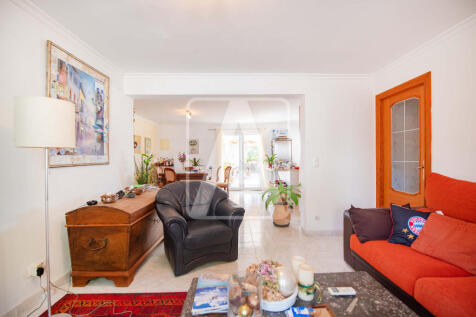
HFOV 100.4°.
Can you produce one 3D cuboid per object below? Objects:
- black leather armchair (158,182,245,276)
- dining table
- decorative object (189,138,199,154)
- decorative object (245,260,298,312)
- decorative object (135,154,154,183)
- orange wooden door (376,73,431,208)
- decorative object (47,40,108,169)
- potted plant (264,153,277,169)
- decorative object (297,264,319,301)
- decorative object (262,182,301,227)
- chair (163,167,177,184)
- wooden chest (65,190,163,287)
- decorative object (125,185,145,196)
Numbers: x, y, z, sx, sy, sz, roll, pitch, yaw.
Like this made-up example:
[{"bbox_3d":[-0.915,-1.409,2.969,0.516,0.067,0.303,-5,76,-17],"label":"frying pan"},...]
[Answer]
[{"bbox_3d":[-0.505,0.755,2.540,0.910,0.870,0.880,0,0,-28],"label":"black leather armchair"},{"bbox_3d":[-1.500,0.810,5.900,1.400,0.760,0.950,0,0,0],"label":"dining table"},{"bbox_3d":[-1.640,-0.440,7.270,0.360,0.580,0.050,0,0,0],"label":"decorative object"},{"bbox_3d":[0.182,0.683,1.115,0.270,0.165,0.260,0,0,1],"label":"decorative object"},{"bbox_3d":[-2.120,0.300,4.500,0.430,0.900,0.420,0,0,1],"label":"decorative object"},{"bbox_3d":[2.085,0.138,2.545,0.090,2.120,0.850,0,0,1],"label":"orange wooden door"},{"bbox_3d":[-1.755,-0.515,2.285,0.035,1.185,0.875,0,0,1],"label":"decorative object"},{"bbox_3d":[1.020,0.060,6.200,0.380,0.500,0.360,0,0,0],"label":"potted plant"},{"bbox_3d":[0.390,0.683,1.100,0.095,0.165,0.085,0,0,1],"label":"decorative object"},{"bbox_3d":[0.775,0.810,3.560,0.630,0.760,0.600,0,0,0],"label":"decorative object"},{"bbox_3d":[-1.640,0.715,5.050,0.480,0.950,0.530,0,0,37],"label":"chair"},{"bbox_3d":[-1.270,0.820,2.410,0.620,0.760,1.200,0,0,1],"label":"wooden chest"},{"bbox_3d":[-1.290,0.405,2.480,0.220,0.090,0.200,0,0,1],"label":"decorative object"}]

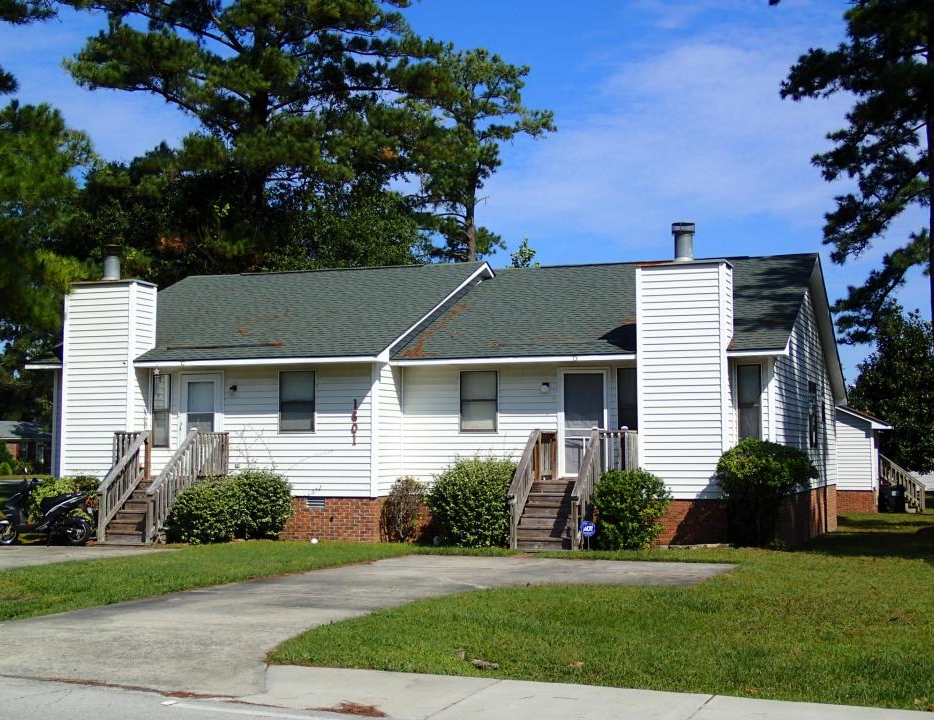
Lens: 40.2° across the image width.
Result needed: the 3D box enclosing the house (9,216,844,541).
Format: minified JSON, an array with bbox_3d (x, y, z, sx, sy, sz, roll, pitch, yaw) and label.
[{"bbox_3d":[0.248,0.823,29.815,15.400,6.180,14.500,-2,-4,21],"label":"house"}]

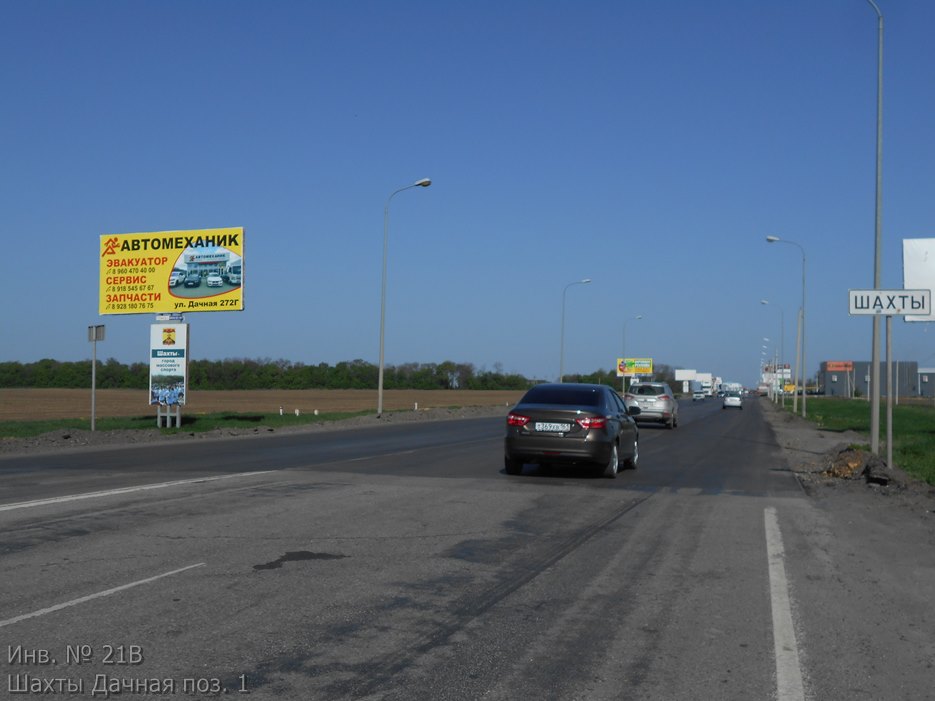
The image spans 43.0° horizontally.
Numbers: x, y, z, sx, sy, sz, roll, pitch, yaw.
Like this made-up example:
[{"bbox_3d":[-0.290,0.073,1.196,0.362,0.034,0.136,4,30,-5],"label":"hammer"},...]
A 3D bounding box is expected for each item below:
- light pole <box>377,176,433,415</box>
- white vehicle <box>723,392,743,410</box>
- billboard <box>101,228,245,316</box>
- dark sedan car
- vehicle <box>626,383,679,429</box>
[{"bbox_3d":[-2.649,-2.227,50.200,2.290,10.000,0.350,0,-2,14],"label":"light pole"},{"bbox_3d":[23.700,4.450,105.800,1.740,1.470,4.380,1,-2,14],"label":"white vehicle"},{"bbox_3d":[-11.142,-2.947,44.796,6.070,3.080,0.250,-1,-2,16],"label":"billboard"},{"bbox_3d":[1.820,1.285,19.880,1.780,1.490,4.400,1,-2,14],"label":"dark sedan car"},{"bbox_3d":[7.080,2.100,45.500,1.880,1.690,4.520,1,-2,13],"label":"vehicle"}]

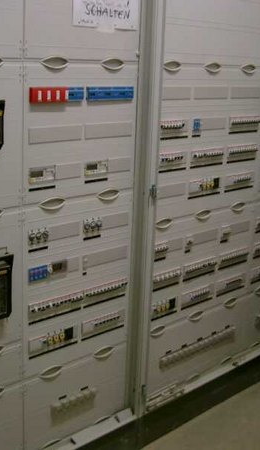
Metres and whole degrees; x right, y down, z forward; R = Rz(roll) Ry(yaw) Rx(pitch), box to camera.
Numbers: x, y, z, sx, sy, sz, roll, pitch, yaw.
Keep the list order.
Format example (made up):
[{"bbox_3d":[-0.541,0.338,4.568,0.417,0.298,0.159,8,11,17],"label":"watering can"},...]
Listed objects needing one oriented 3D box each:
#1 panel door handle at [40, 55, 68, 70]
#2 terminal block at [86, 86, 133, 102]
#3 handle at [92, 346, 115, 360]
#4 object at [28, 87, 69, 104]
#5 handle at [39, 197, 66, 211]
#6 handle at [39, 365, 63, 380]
[{"bbox_3d":[-0.229,-0.499,1.975,0.021,0.045,0.110,16,20,42],"label":"panel door handle"},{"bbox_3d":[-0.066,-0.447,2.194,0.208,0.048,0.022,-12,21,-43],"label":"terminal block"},{"bbox_3d":[-0.095,0.481,2.413,0.021,0.045,0.110,16,20,42],"label":"handle"},{"bbox_3d":[-0.252,-0.407,2.012,0.022,0.047,0.143,16,20,43],"label":"object"},{"bbox_3d":[-0.251,-0.069,2.116,0.020,0.036,0.103,16,20,43],"label":"handle"},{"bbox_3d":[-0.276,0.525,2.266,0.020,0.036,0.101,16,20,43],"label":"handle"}]

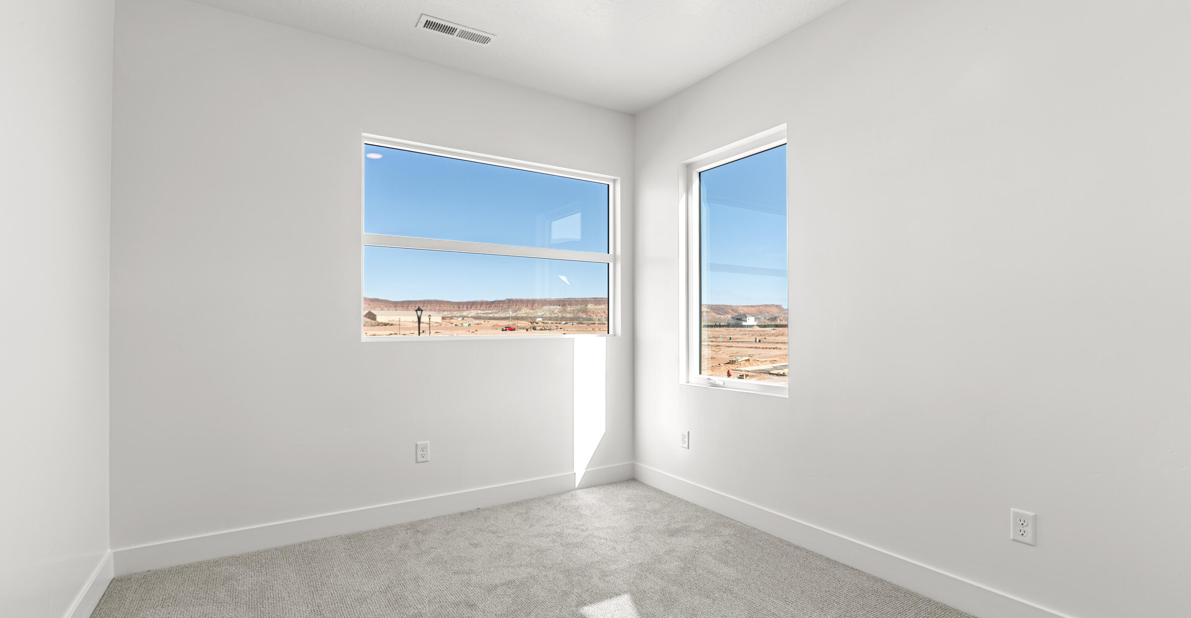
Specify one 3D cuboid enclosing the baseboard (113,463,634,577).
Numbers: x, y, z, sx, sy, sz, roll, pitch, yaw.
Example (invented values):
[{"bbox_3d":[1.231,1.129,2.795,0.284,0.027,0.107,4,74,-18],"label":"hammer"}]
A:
[{"bbox_3d":[-0.949,1.186,3.200,2.965,0.130,0.017,1,-2,-33],"label":"baseboard"}]

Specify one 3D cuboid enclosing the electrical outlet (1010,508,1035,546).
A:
[{"bbox_3d":[1.596,0.816,1.977,0.009,0.118,0.074,1,-2,-33],"label":"electrical outlet"}]

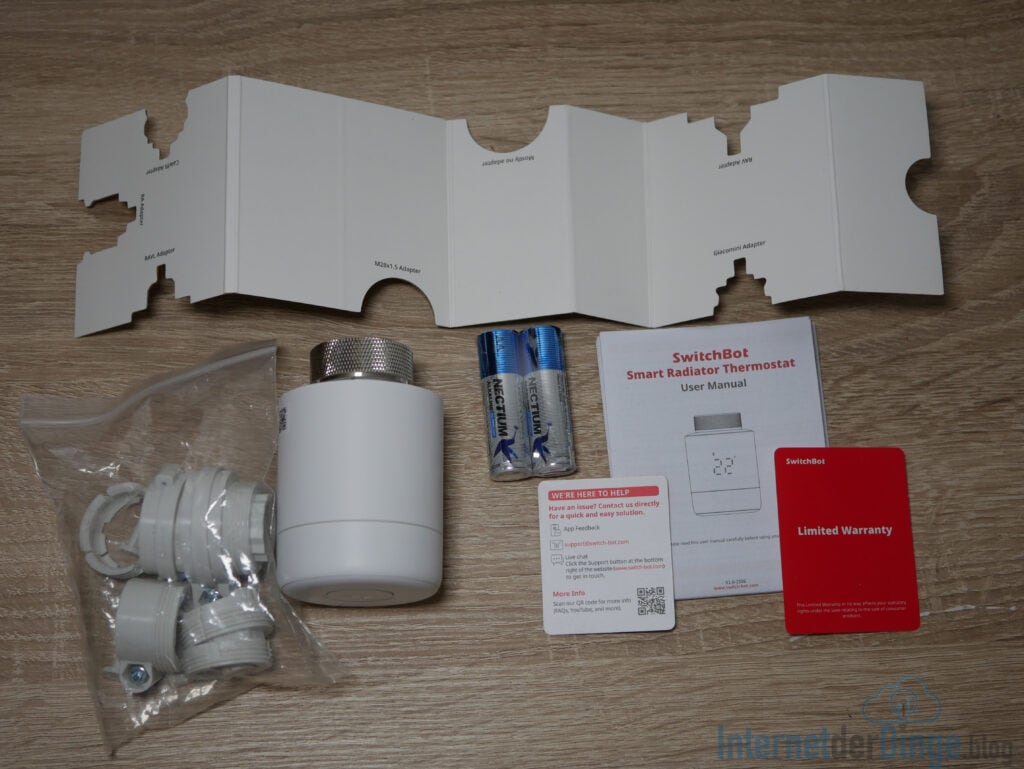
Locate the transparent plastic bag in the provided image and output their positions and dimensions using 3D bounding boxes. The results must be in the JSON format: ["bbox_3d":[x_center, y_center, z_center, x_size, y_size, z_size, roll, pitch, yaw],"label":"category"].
[{"bbox_3d":[-0.107,0.051,0.578,0.087,0.036,0.122,-13,76,-4],"label":"transparent plastic bag"}]

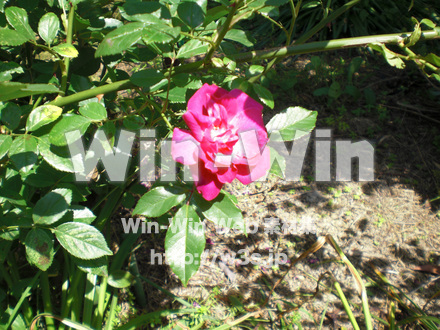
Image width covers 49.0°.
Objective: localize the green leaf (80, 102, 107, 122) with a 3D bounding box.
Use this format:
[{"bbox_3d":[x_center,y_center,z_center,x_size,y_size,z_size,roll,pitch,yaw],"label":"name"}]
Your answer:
[{"bbox_3d":[-0.137,-0.058,0.530,0.036,0.008,0.021,25,60,16],"label":"green leaf"}]

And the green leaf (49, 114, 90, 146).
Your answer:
[{"bbox_3d":[-0.155,-0.034,0.500,0.047,0.008,0.034,-34,66,-18],"label":"green leaf"}]

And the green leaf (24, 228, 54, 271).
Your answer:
[{"bbox_3d":[-0.178,0.084,0.480,0.027,0.006,0.044,-15,67,-7],"label":"green leaf"}]

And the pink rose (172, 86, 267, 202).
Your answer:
[{"bbox_3d":[0.000,-0.021,0.430,0.086,0.055,0.104,0,72,0],"label":"pink rose"}]

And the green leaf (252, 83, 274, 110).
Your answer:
[{"bbox_3d":[0.045,-0.072,0.510,0.023,0.006,0.036,-24,72,-46],"label":"green leaf"}]

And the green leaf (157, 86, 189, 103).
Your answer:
[{"bbox_3d":[-0.057,-0.083,0.570,0.041,0.008,0.030,-4,50,-3],"label":"green leaf"}]

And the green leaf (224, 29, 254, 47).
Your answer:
[{"bbox_3d":[0.026,-0.155,0.587,0.037,0.006,0.025,17,53,5],"label":"green leaf"}]

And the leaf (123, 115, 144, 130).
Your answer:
[{"bbox_3d":[-0.104,-0.051,0.580,0.029,0.008,0.019,21,65,10],"label":"leaf"}]

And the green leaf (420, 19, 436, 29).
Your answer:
[{"bbox_3d":[0.260,-0.176,0.600,0.018,0.006,0.017,23,50,21],"label":"green leaf"}]

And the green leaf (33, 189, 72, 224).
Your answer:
[{"bbox_3d":[-0.168,0.043,0.480,0.032,0.006,0.044,36,68,21],"label":"green leaf"}]

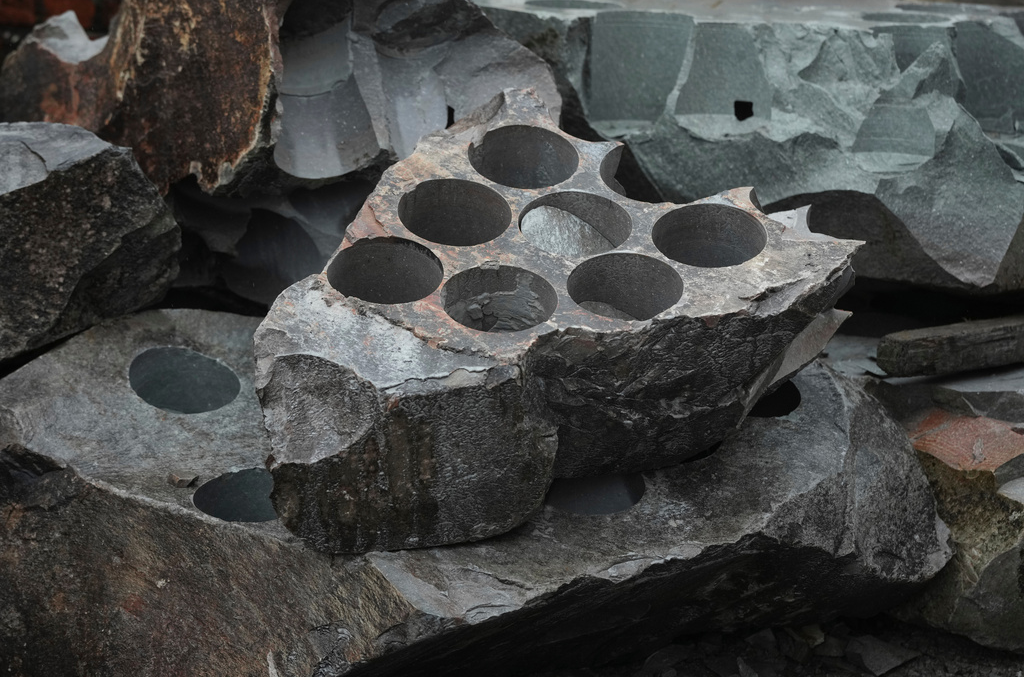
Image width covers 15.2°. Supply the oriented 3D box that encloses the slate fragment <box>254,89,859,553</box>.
[{"bbox_3d":[0.032,-0.033,3.823,0.612,0.195,0.485,-9,38,-12],"label":"slate fragment"}]

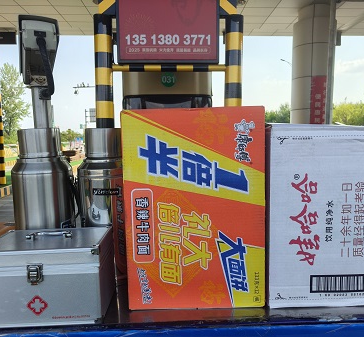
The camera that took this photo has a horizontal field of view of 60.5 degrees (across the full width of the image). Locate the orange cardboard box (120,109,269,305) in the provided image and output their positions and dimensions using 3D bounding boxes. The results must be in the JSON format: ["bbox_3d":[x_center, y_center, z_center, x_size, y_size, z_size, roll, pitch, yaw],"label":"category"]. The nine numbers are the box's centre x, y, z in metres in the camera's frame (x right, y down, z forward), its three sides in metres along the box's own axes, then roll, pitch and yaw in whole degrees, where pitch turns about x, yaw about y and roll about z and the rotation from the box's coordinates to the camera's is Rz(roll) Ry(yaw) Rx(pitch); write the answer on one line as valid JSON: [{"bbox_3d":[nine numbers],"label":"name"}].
[{"bbox_3d":[0.029,0.081,0.781,0.298,0.433,0.235,-1,5,0],"label":"orange cardboard box"}]

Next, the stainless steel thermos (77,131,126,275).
[{"bbox_3d":[-0.208,0.090,0.913,0.174,0.403,0.174,-1,5,0],"label":"stainless steel thermos"}]

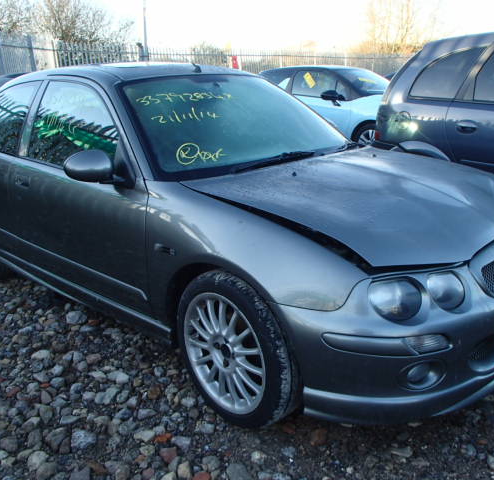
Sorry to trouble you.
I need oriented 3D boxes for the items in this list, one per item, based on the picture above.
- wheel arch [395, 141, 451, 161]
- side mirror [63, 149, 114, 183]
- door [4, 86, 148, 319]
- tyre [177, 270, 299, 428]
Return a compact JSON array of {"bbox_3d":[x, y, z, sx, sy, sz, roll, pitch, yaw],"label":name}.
[{"bbox_3d":[1.548,-0.689,4.628,0.140,0.400,0.760,-17,25,-42],"label":"wheel arch"},{"bbox_3d":[-0.614,-0.289,2.007,0.125,0.135,0.210,13,22,42],"label":"side mirror"},{"bbox_3d":[-0.761,-0.285,2.466,1.260,0.980,0.270,13,22,42],"label":"door"},{"bbox_3d":[-0.022,0.400,1.972,0.205,0.610,0.610,-16,21,-40],"label":"tyre"}]

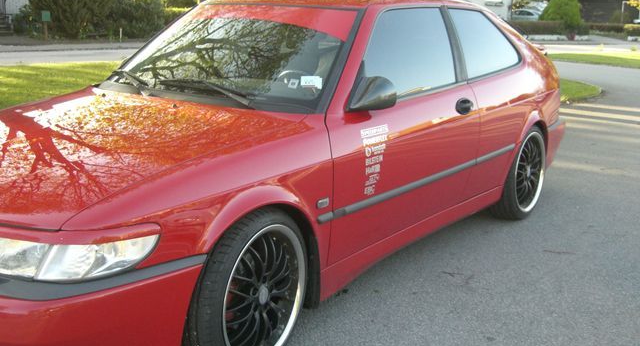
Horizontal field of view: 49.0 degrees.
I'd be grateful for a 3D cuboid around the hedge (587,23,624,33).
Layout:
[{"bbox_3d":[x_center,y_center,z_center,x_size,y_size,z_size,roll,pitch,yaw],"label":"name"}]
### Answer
[{"bbox_3d":[19.098,-9.700,47.000,2.800,0.600,0.700,0,12,0],"label":"hedge"}]

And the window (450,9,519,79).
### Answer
[{"bbox_3d":[0.994,-0.780,4.189,0.070,0.420,0.840,-19,-2,36],"label":"window"}]

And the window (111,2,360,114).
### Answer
[{"bbox_3d":[-0.406,-0.623,3.431,1.400,0.130,0.680,9,54,36],"label":"window"}]

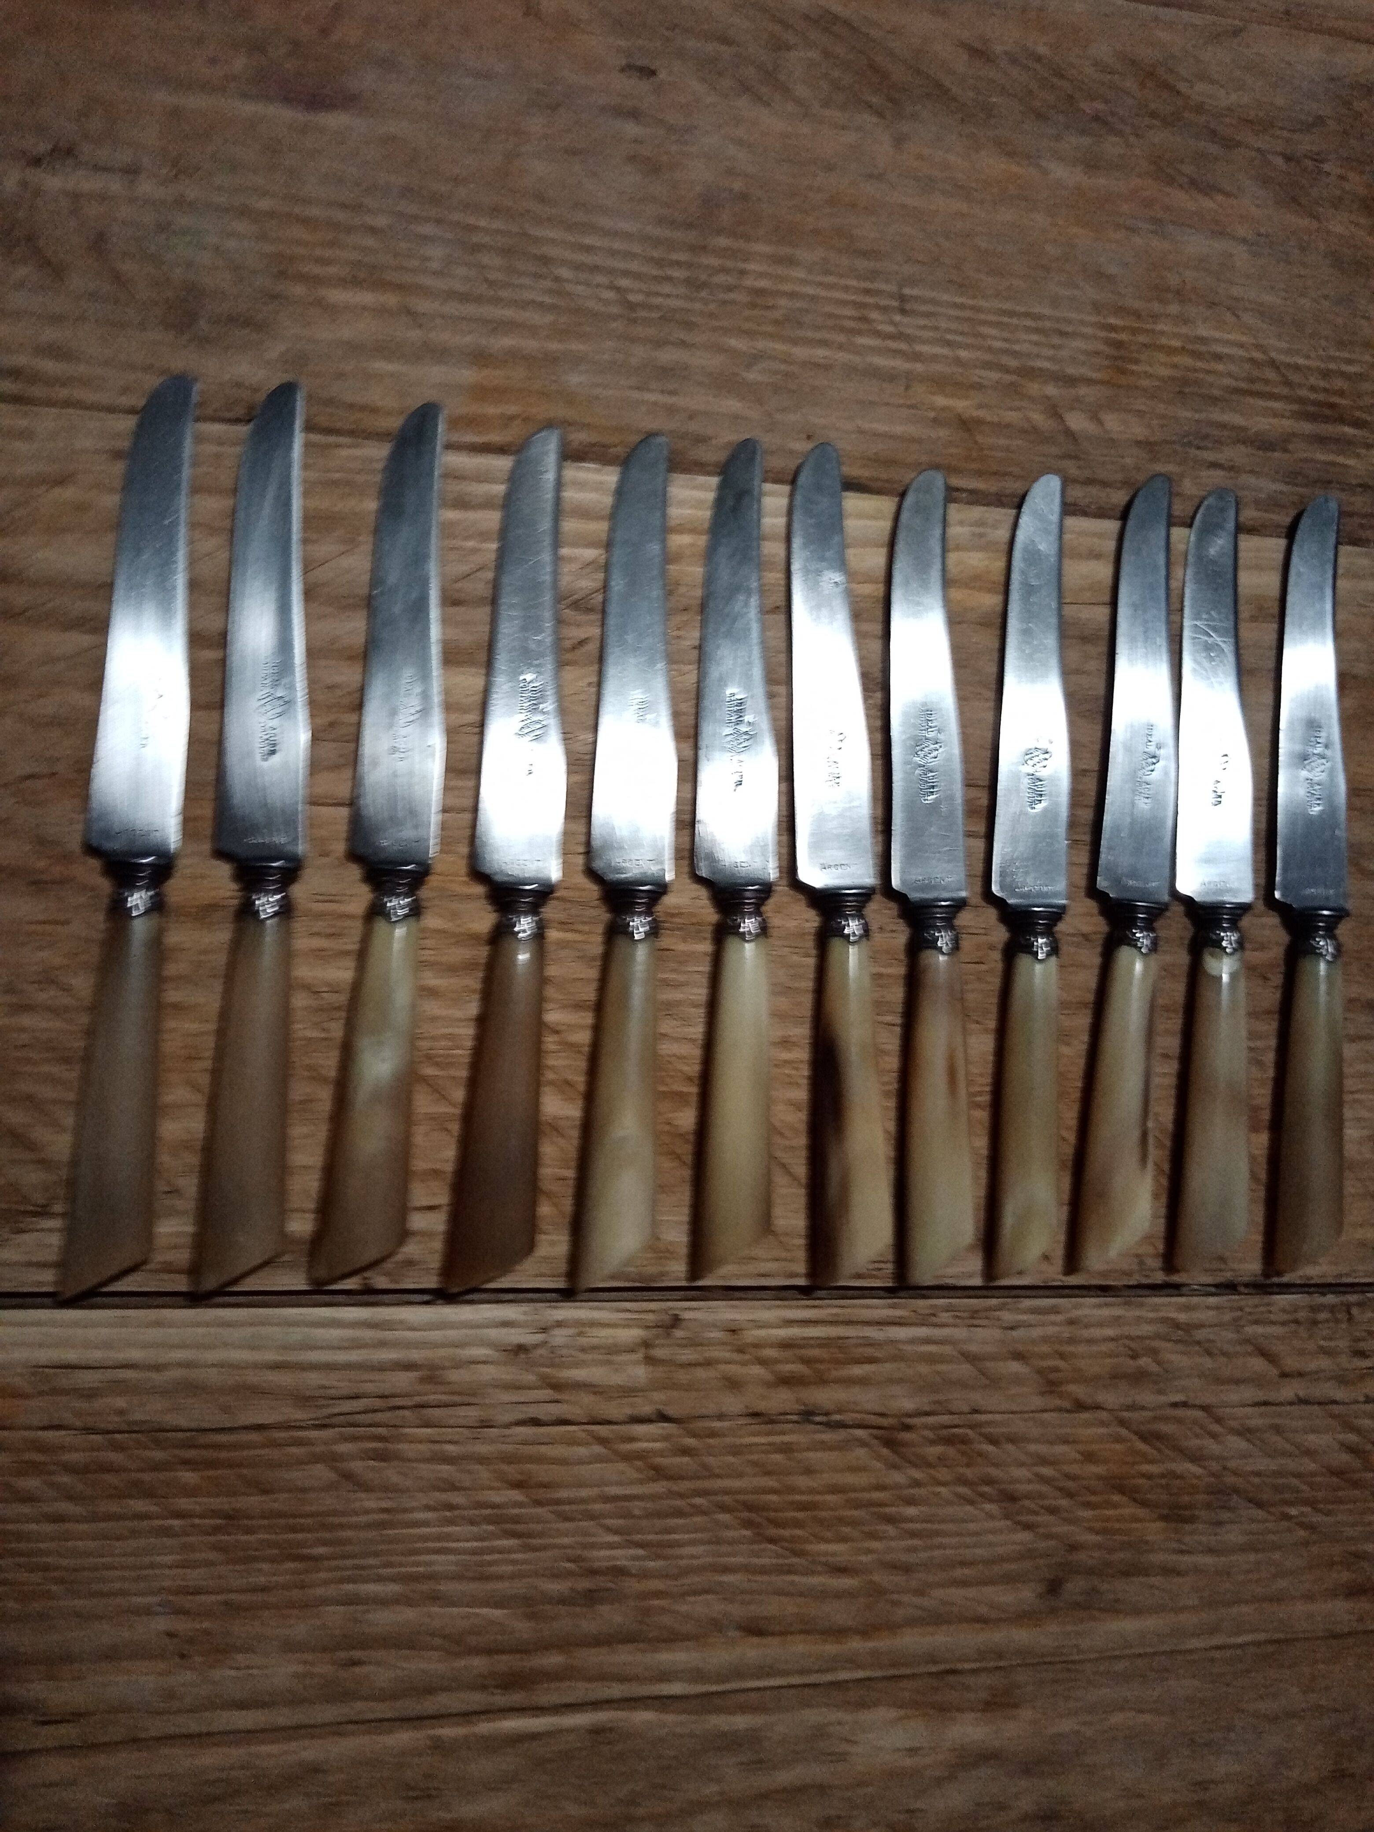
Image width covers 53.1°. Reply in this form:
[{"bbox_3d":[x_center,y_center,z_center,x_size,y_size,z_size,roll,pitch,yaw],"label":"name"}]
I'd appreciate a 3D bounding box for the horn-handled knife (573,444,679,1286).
[{"bbox_3d":[-0.015,-0.019,0.380,0.024,0.015,0.237,3,85,-11],"label":"horn-handled knife"}]

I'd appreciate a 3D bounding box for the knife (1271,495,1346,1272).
[{"bbox_3d":[0.191,-0.013,0.421,0.025,0.015,0.239,3,85,-11],"label":"knife"}]

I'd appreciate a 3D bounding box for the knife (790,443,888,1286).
[{"bbox_3d":[0.042,-0.018,0.391,0.023,0.015,0.239,-1,86,-12],"label":"knife"}]

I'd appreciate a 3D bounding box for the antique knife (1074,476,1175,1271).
[{"bbox_3d":[0.134,-0.016,0.409,0.024,0.015,0.239,6,84,-11],"label":"antique knife"}]

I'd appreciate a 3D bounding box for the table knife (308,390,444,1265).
[{"bbox_3d":[-0.078,-0.023,0.367,0.023,0.015,0.238,5,85,-11],"label":"table knife"}]

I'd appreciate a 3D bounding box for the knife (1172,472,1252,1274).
[{"bbox_3d":[0.159,-0.015,0.414,0.026,0.015,0.237,3,85,-11],"label":"knife"}]

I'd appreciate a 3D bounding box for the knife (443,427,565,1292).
[{"bbox_3d":[-0.045,-0.019,0.373,0.023,0.015,0.238,4,85,-11],"label":"knife"}]

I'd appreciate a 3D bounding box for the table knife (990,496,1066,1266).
[{"bbox_3d":[0.101,-0.015,0.403,0.024,0.015,0.238,4,85,-11],"label":"table knife"}]

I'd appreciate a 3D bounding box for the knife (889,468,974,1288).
[{"bbox_3d":[0.070,-0.015,0.397,0.022,0.015,0.236,0,86,-11],"label":"knife"}]

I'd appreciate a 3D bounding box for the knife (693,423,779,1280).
[{"bbox_3d":[0.014,-0.019,0.386,0.024,0.015,0.237,1,85,-11],"label":"knife"}]

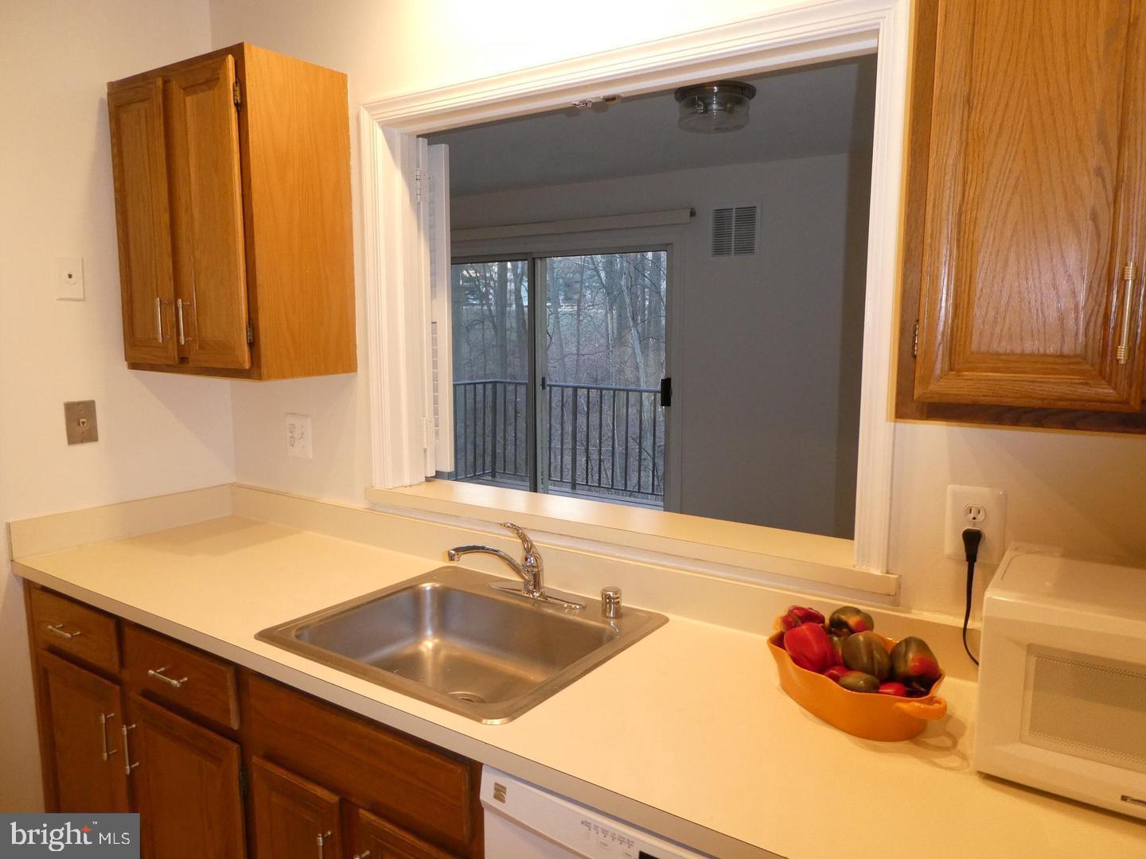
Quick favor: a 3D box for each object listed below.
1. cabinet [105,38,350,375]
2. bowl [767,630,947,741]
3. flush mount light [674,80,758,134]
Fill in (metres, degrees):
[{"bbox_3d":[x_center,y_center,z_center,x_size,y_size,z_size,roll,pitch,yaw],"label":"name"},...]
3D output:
[{"bbox_3d":[-0.915,-0.536,2.122,0.608,0.763,0.317,5,9,33],"label":"cabinet"},{"bbox_3d":[0.454,0.394,1.268,0.195,0.095,0.340,-4,8,-26],"label":"bowl"},{"bbox_3d":[0.565,-1.276,3.148,0.330,0.135,0.330,0,8,0],"label":"flush mount light"}]

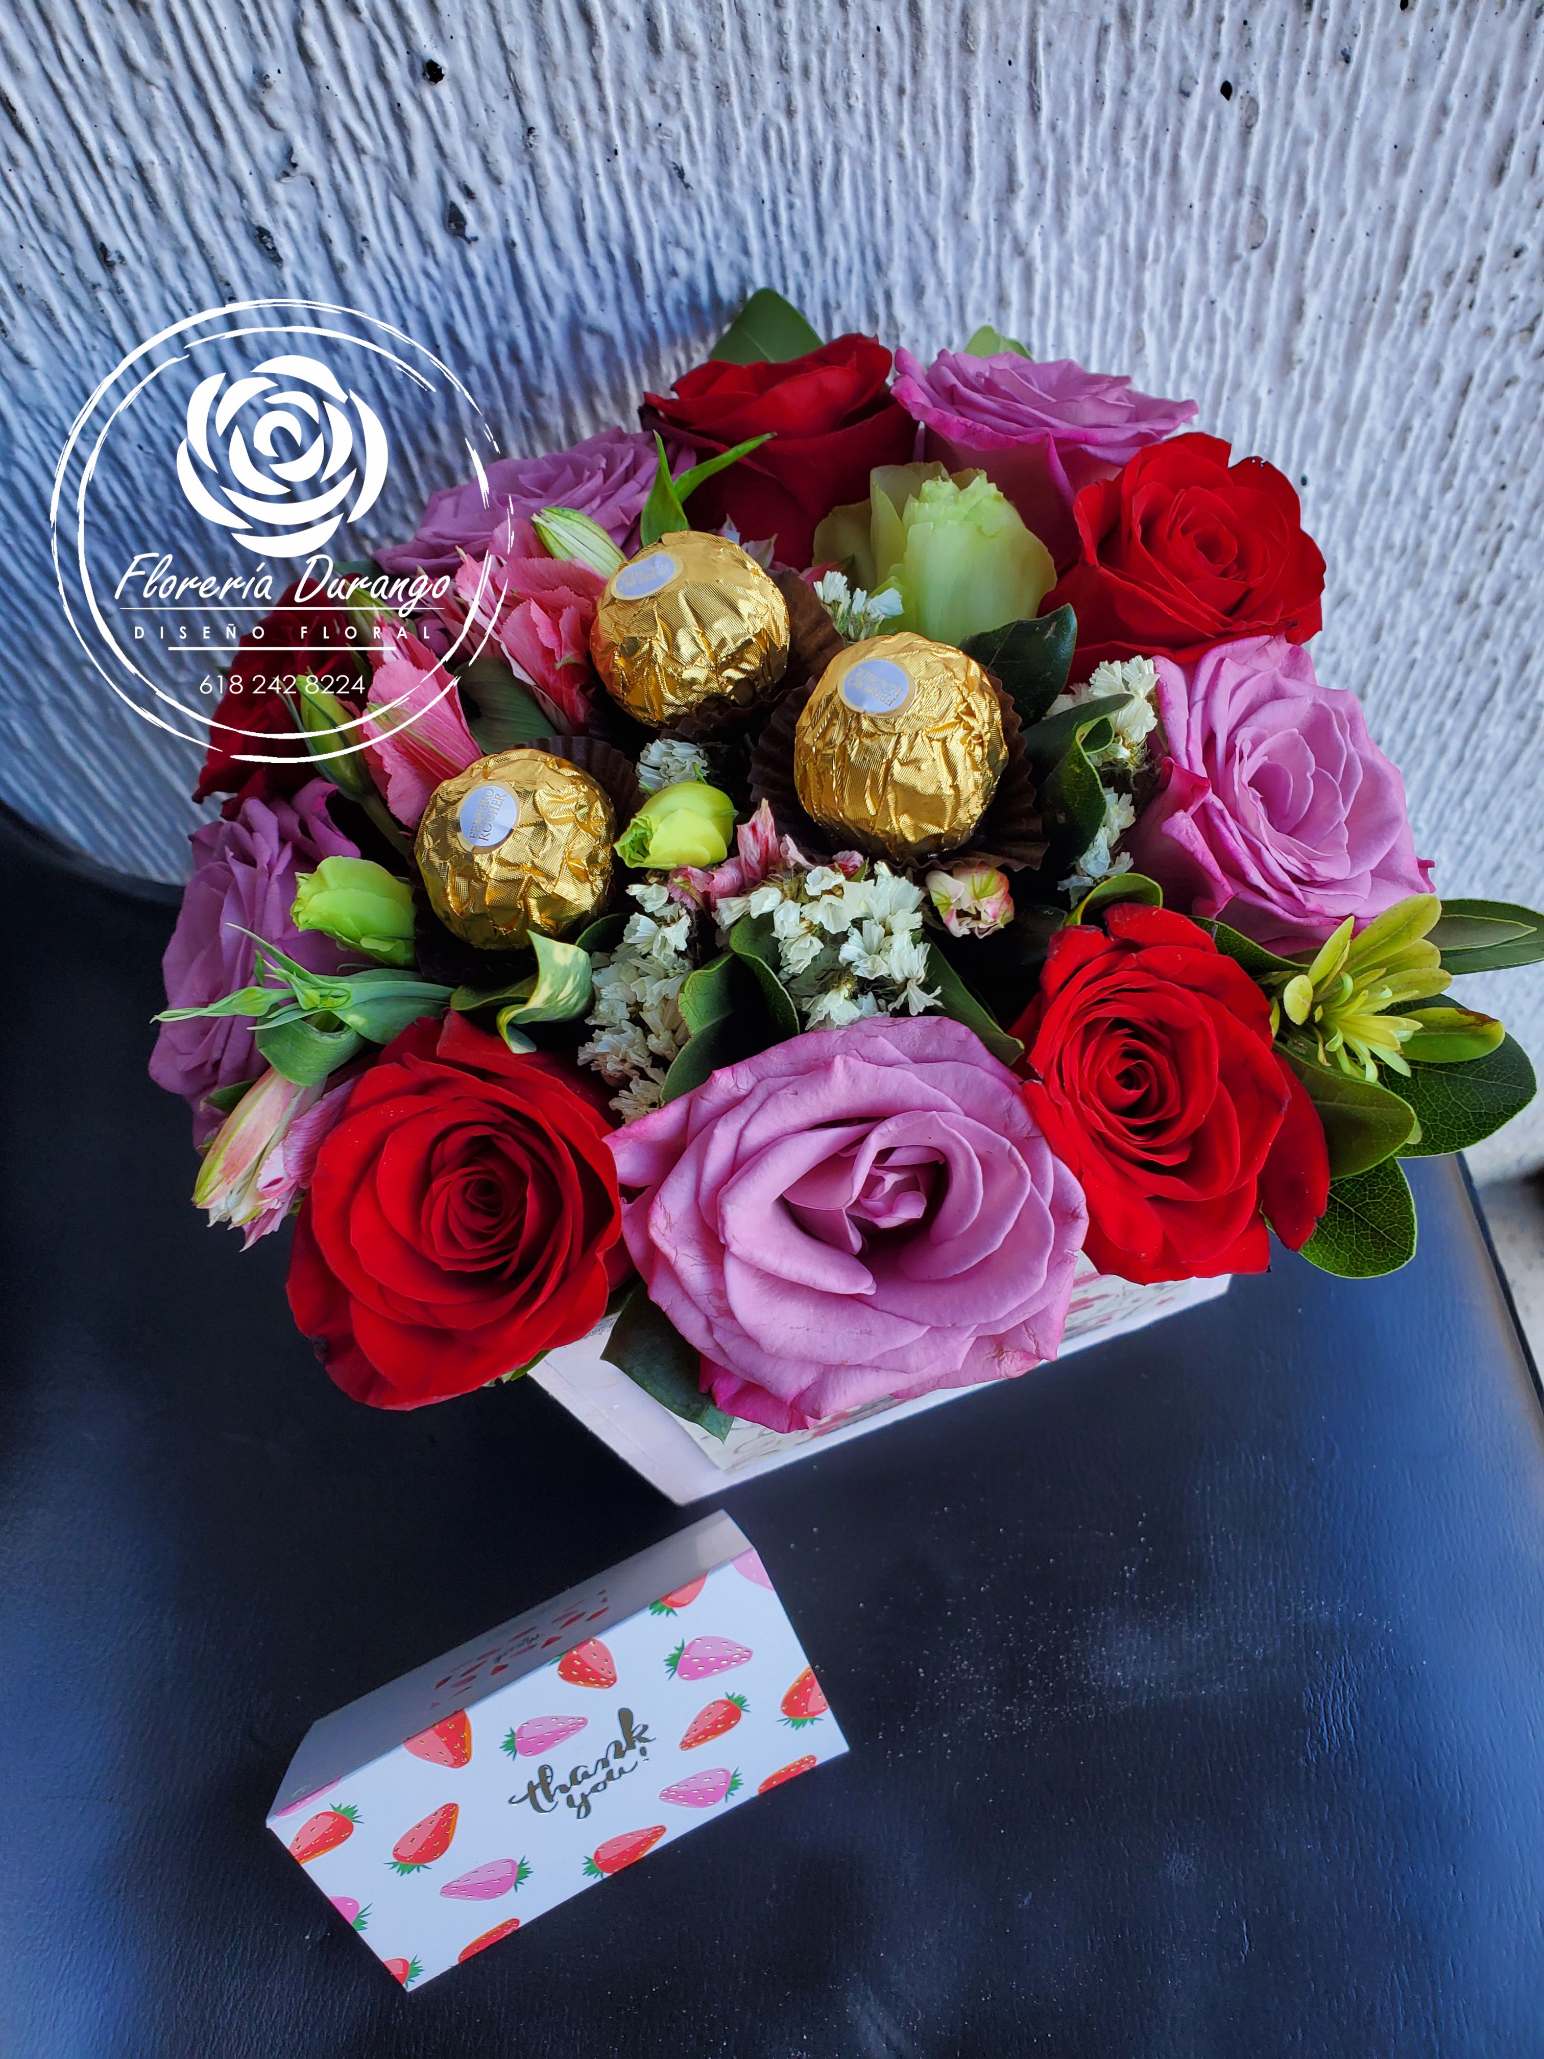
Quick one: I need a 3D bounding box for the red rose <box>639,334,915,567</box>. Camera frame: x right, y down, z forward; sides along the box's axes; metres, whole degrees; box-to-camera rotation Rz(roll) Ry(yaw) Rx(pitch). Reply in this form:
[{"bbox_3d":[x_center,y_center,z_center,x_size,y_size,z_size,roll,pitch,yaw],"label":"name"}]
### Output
[{"bbox_3d":[0.001,-0.105,0.288,0.051,0.043,0.051,-6,43,10],"label":"red rose"}]

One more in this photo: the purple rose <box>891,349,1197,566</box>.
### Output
[{"bbox_3d":[0.049,-0.102,0.280,0.053,0.043,0.053,-3,43,5],"label":"purple rose"}]

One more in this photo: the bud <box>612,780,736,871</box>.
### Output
[{"bbox_3d":[-0.015,-0.033,0.246,0.020,0.015,0.015,-10,66,-30],"label":"bud"}]

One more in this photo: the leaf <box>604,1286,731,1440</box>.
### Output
[{"bbox_3d":[-0.017,0.053,0.247,0.020,0.016,0.019,-4,61,8],"label":"leaf"}]

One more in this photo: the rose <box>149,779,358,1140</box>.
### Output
[{"bbox_3d":[-0.088,-0.013,0.272,0.050,0.038,0.057,0,93,46],"label":"rose"}]

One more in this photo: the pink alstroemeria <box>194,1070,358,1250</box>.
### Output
[{"bbox_3d":[-0.082,0.021,0.256,0.021,0.019,0.030,27,68,23],"label":"pink alstroemeria"}]

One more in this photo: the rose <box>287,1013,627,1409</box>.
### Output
[{"bbox_3d":[-0.049,0.028,0.243,0.053,0.043,0.056,-1,76,1],"label":"rose"}]

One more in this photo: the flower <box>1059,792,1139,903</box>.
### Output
[{"bbox_3d":[0.053,-0.029,0.252,0.013,0.013,0.014,-9,59,4],"label":"flower"}]

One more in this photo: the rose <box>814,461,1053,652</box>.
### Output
[{"bbox_3d":[0.028,-0.080,0.264,0.041,0.042,0.039,1,41,-1],"label":"rose"}]

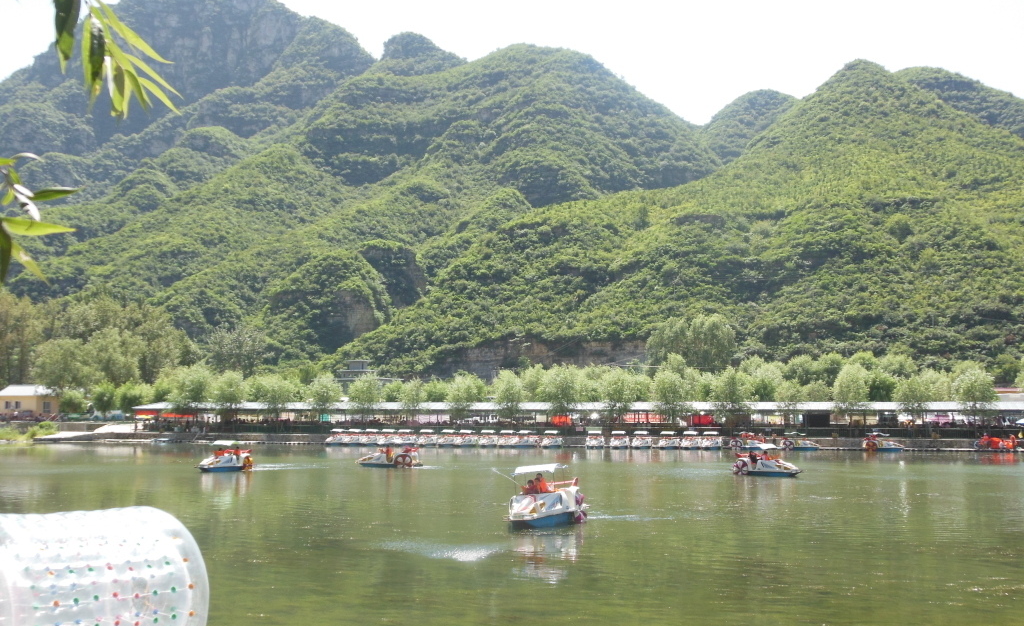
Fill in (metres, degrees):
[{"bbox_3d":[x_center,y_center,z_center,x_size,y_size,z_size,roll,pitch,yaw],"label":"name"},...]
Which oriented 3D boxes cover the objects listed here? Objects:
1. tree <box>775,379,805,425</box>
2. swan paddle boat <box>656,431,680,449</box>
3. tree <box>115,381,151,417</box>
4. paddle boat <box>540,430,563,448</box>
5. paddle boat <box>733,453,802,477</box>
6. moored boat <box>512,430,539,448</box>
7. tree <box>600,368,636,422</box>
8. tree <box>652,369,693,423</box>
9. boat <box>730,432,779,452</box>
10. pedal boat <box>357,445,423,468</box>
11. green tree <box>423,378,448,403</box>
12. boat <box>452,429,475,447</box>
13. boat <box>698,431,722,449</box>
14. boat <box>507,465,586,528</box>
[{"bbox_3d":[29.278,9.858,118.598,3.280,5.680,3.280,0,-5,0],"label":"tree"},{"bbox_3d":[16.970,13.813,121.500,1.950,1.930,3.800,-2,-6,19],"label":"swan paddle boat"},{"bbox_3d":[-50.641,11.609,150.000,4.600,4.937,4.600,0,-5,0],"label":"tree"},{"bbox_3d":[4.059,12.998,115.500,1.800,1.720,3.700,-1,-5,16],"label":"paddle boat"},{"bbox_3d":[12.196,7.138,53.867,3.400,1.450,1.600,-3,-6,31],"label":"paddle boat"},{"bbox_3d":[1.359,11.889,105.348,1.600,1.700,3.300,-4,-7,38],"label":"moored boat"},{"bbox_3d":[12.127,9.736,128.000,4.099,7.060,4.099,0,-5,0],"label":"tree"},{"bbox_3d":[18.133,9.773,127.000,4.519,6.779,4.519,0,-5,0],"label":"tree"},{"bbox_3d":[25.514,13.634,119.500,4.000,1.930,1.950,-1,-6,12],"label":"boat"},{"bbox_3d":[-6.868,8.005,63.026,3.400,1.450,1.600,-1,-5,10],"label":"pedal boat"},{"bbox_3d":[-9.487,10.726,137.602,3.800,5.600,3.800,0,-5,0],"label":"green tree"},{"bbox_3d":[-4.913,13.276,118.779,1.750,1.900,3.700,-2,-6,24],"label":"boat"},{"bbox_3d":[19.522,12.516,110.000,1.800,1.720,3.700,-2,-6,20],"label":"boat"},{"bbox_3d":[0.944,4.689,29.087,1.600,1.650,3.400,-3,-6,25],"label":"boat"}]

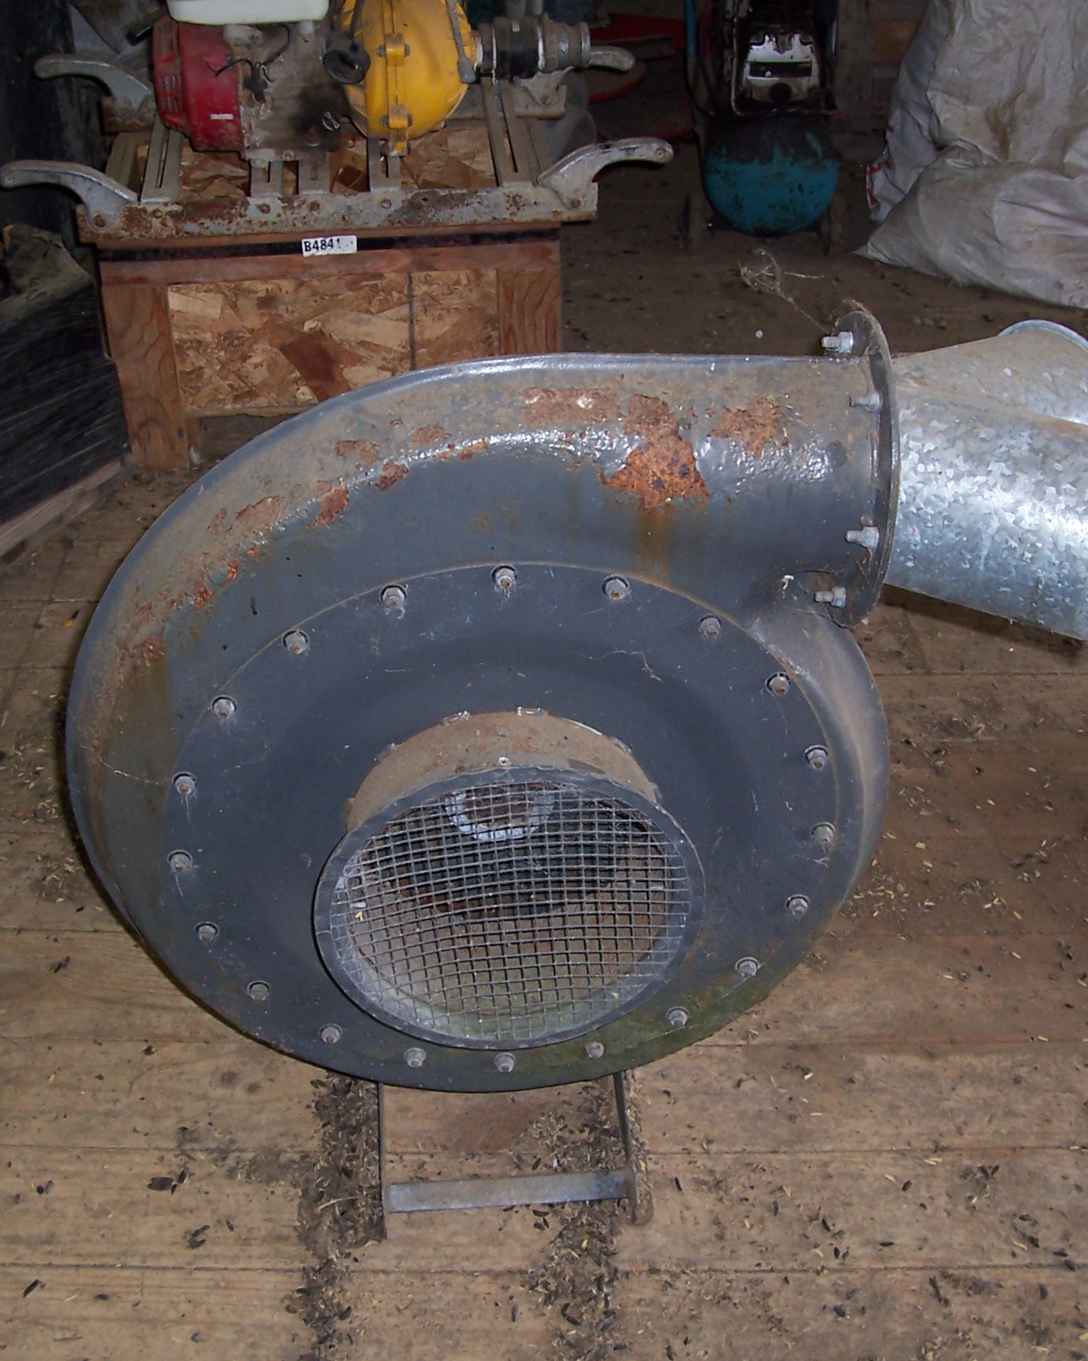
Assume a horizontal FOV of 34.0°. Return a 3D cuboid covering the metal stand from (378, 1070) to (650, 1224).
[{"bbox_3d":[-0.041,0.333,1.670,0.241,0.069,0.380,-3,37,-4],"label":"metal stand"}]

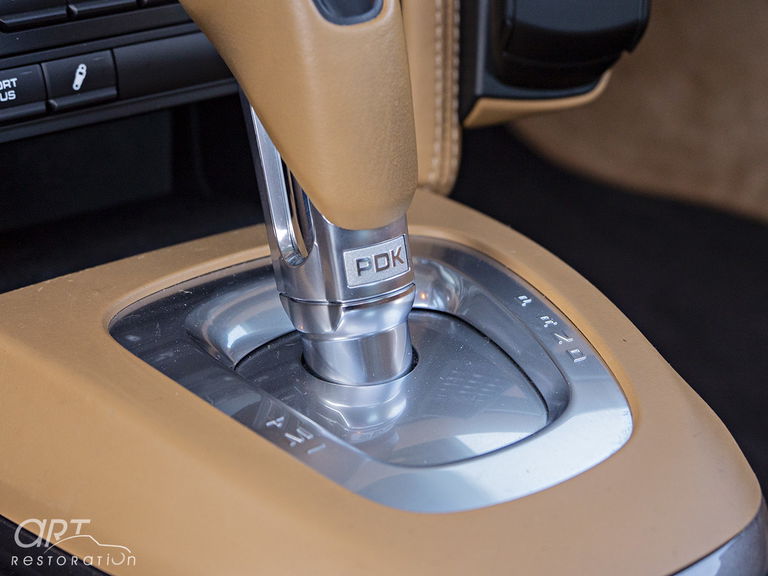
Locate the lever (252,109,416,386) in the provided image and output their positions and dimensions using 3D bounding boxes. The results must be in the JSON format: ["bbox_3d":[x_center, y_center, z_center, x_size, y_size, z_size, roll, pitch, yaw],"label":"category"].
[{"bbox_3d":[-0.014,-0.017,0.507,0.032,0.076,0.036,-16,13,-25],"label":"lever"}]

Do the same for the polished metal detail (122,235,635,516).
[{"bbox_3d":[0.000,0.025,0.500,0.116,0.022,0.152,-16,30,-25],"label":"polished metal detail"}]

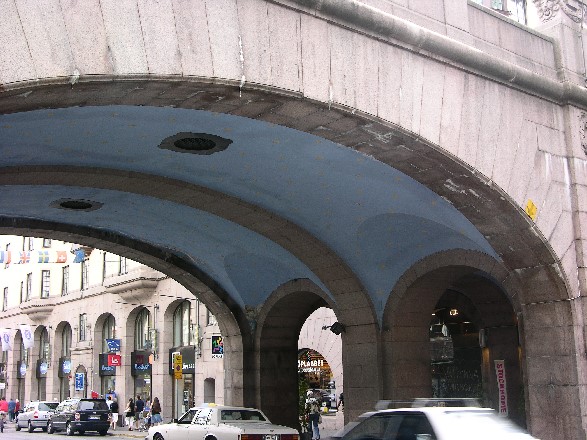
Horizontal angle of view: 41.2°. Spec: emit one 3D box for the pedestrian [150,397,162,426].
[{"bbox_3d":[-7.104,10.063,40.432,0.500,1.680,0.380,6,-14,-31],"label":"pedestrian"}]

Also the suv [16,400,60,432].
[{"bbox_3d":[-14.700,11.380,45.000,1.750,1.600,4.350,6,-14,-31],"label":"suv"}]

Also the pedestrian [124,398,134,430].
[{"bbox_3d":[-8.620,10.243,41.034,0.500,1.660,0.400,8,-15,-37],"label":"pedestrian"}]

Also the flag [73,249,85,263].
[{"bbox_3d":[-10.741,1.785,39.000,0.650,0.680,0.100,5,-13,-27],"label":"flag"}]

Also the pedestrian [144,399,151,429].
[{"bbox_3d":[-7.741,10.282,41.340,0.460,1.600,0.360,8,-15,-39],"label":"pedestrian"}]

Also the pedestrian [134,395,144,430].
[{"bbox_3d":[-8.166,10.193,41.221,0.520,1.790,0.380,6,-14,-32],"label":"pedestrian"}]

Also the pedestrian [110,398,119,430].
[{"bbox_3d":[-9.544,10.395,41.631,0.500,1.690,0.380,7,-14,-34],"label":"pedestrian"}]

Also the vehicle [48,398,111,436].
[{"bbox_3d":[-11.200,10.230,40.500,1.950,1.740,4.750,6,-14,-31],"label":"vehicle"}]

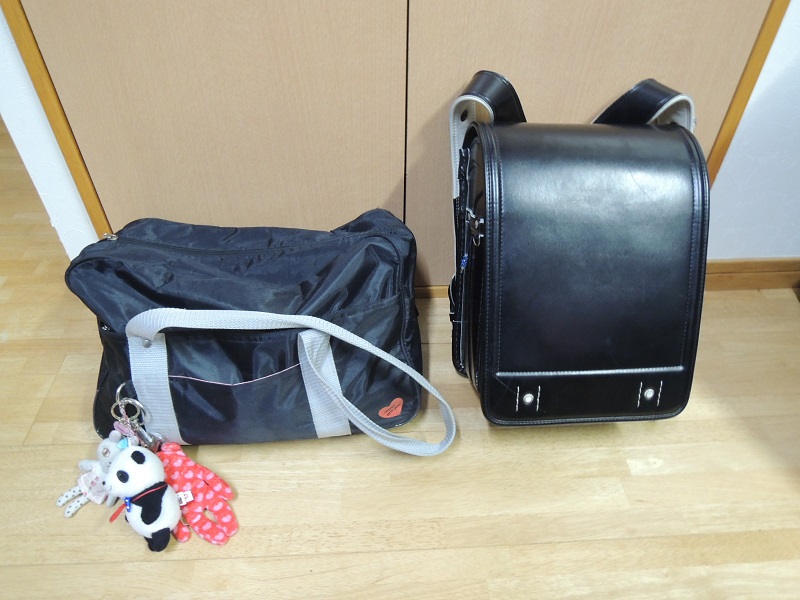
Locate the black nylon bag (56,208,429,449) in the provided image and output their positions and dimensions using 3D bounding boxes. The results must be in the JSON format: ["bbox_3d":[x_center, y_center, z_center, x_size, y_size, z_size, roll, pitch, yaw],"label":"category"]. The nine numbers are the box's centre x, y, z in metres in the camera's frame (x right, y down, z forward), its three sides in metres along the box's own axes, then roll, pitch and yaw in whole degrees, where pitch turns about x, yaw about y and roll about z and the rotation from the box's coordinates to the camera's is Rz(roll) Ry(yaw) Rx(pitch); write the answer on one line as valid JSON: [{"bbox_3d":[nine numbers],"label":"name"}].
[{"bbox_3d":[-0.174,0.033,0.676,0.395,0.245,0.170,-2,33,-3],"label":"black nylon bag"}]

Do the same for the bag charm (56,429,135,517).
[{"bbox_3d":[-0.350,0.198,0.640,0.060,0.035,0.100,8,57,9],"label":"bag charm"}]

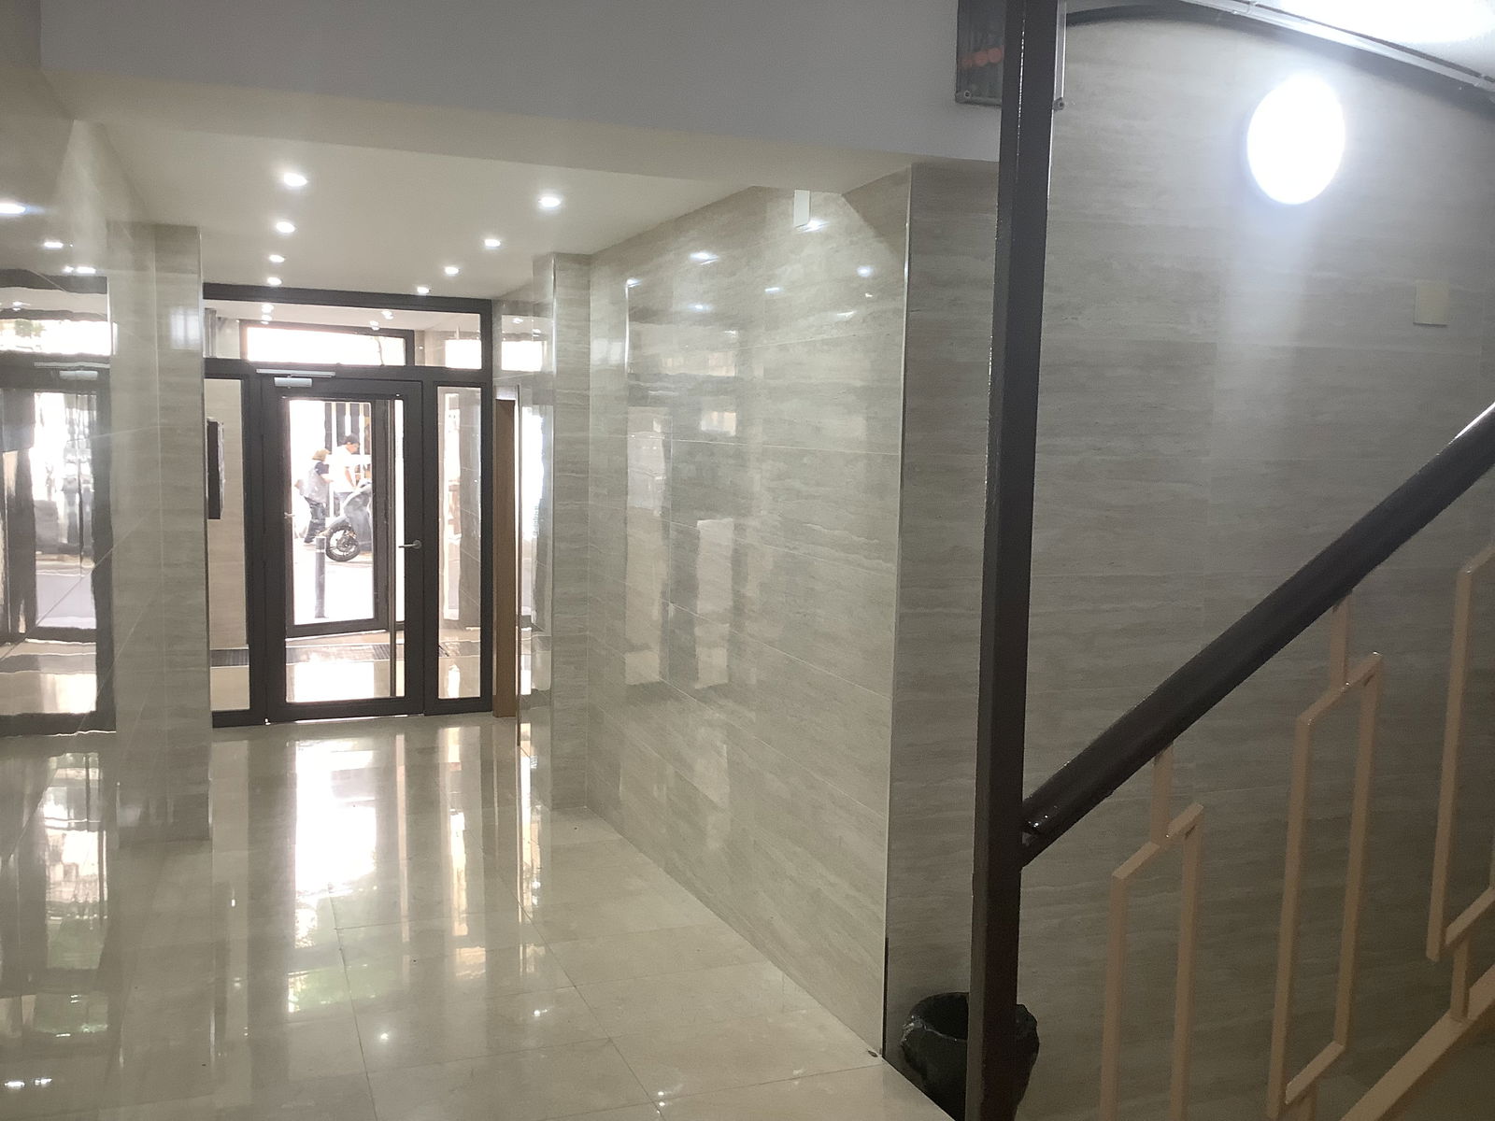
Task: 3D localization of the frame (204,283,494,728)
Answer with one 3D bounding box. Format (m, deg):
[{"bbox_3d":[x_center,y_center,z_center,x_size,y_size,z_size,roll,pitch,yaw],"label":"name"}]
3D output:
[{"bbox_3d":[-2.442,-0.318,8.209,1.741,2.612,0.110,-1,6,-21],"label":"frame"}]

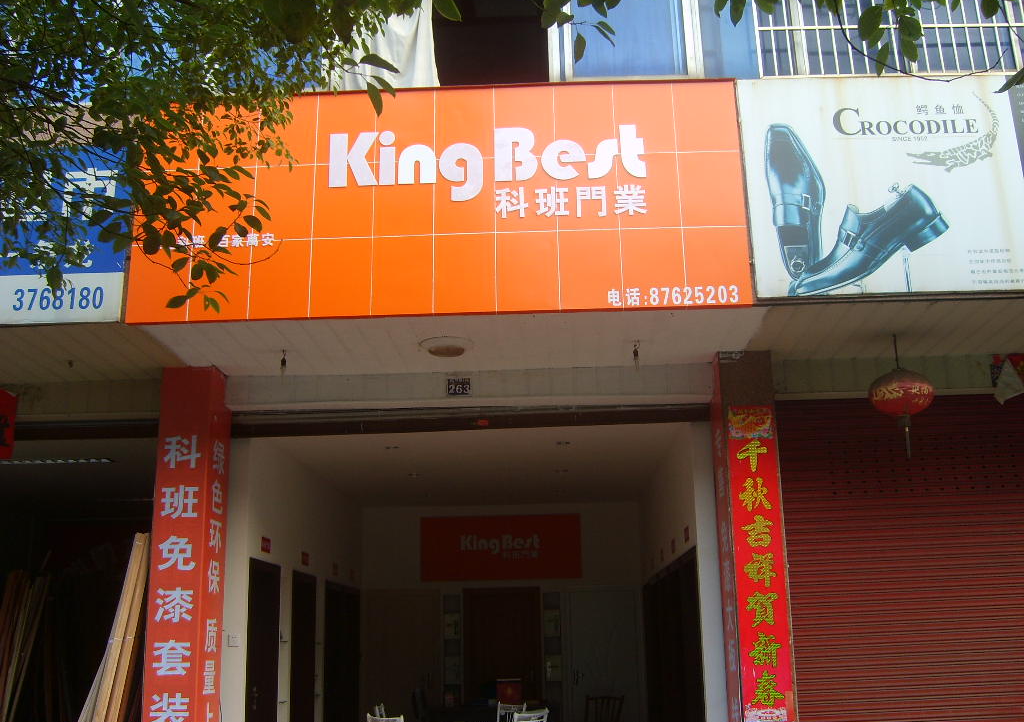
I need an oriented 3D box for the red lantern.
[{"bbox_3d":[2.573,0.341,6.787,0.441,0.616,0.441,-2,-15,2],"label":"red lantern"}]

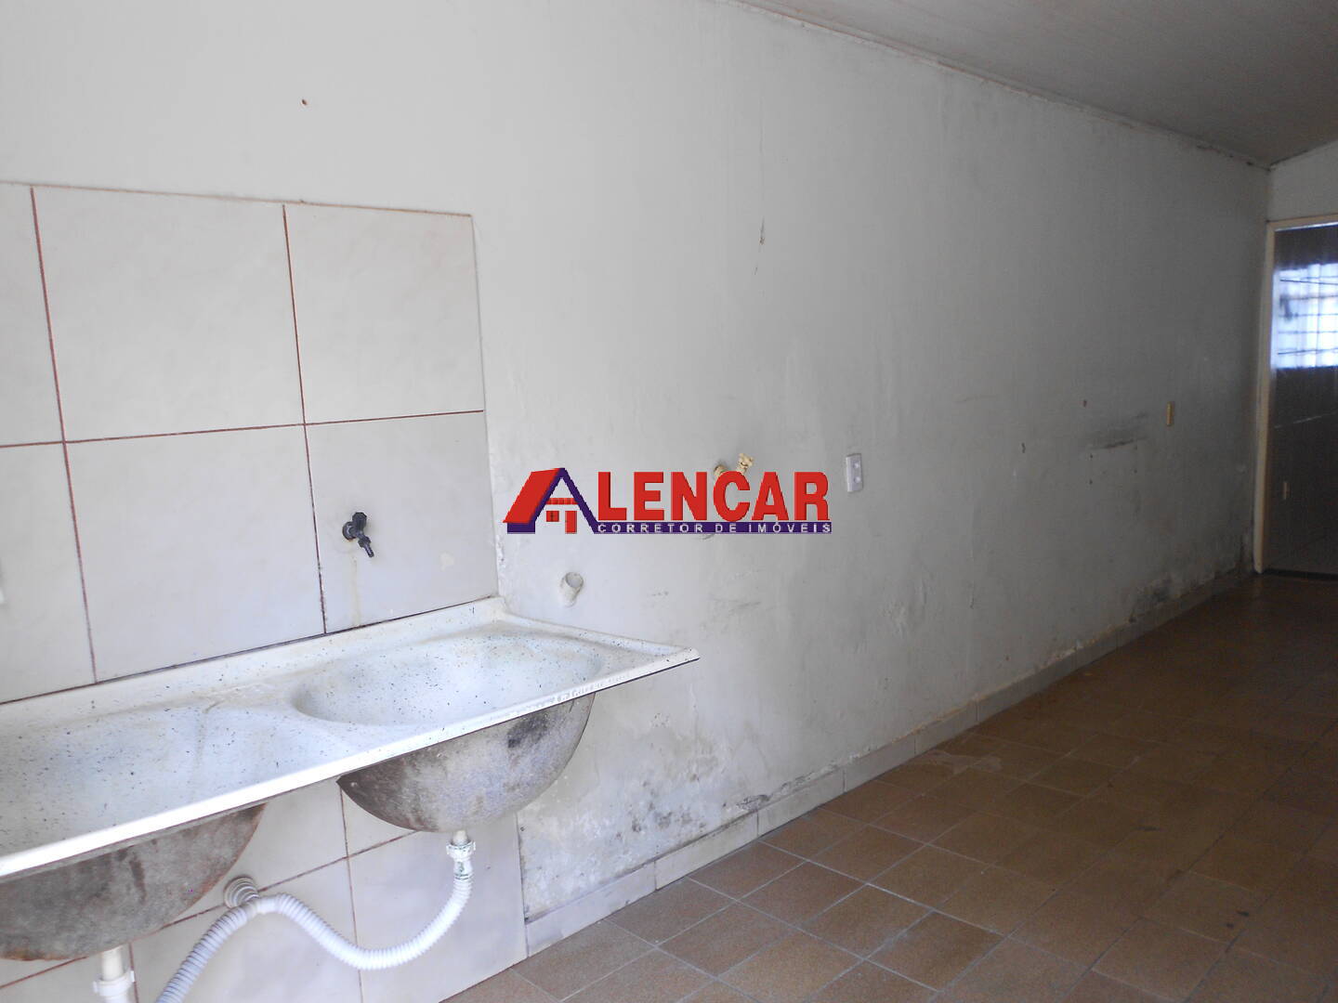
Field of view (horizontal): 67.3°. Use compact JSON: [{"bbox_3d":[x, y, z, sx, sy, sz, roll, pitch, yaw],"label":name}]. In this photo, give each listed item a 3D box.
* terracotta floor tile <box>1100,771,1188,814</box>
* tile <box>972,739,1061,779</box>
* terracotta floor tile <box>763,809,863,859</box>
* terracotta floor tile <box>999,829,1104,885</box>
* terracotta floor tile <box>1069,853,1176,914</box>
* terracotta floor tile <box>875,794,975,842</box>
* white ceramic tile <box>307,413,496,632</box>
[{"bbox_3d":[1.525,0.945,3.259,0.294,0.009,0.200,-10,9,-42],"label":"terracotta floor tile"},{"bbox_3d":[1.253,0.934,3.613,0.297,0.010,0.203,-10,9,-42],"label":"tile"},{"bbox_3d":[0.448,1.034,3.121,0.296,0.010,0.203,-9,9,-43],"label":"terracotta floor tile"},{"bbox_3d":[1.104,1.030,2.898,0.297,0.010,0.203,-10,9,-42],"label":"terracotta floor tile"},{"bbox_3d":[1.230,1.028,2.703,0.294,0.009,0.200,-10,9,-42],"label":"terracotta floor tile"},{"bbox_3d":[0.806,0.999,3.153,0.294,0.009,0.200,-10,9,-42],"label":"terracotta floor tile"},{"bbox_3d":[-0.576,0.033,2.226,0.428,0.433,0.009,-10,9,-42],"label":"white ceramic tile"}]

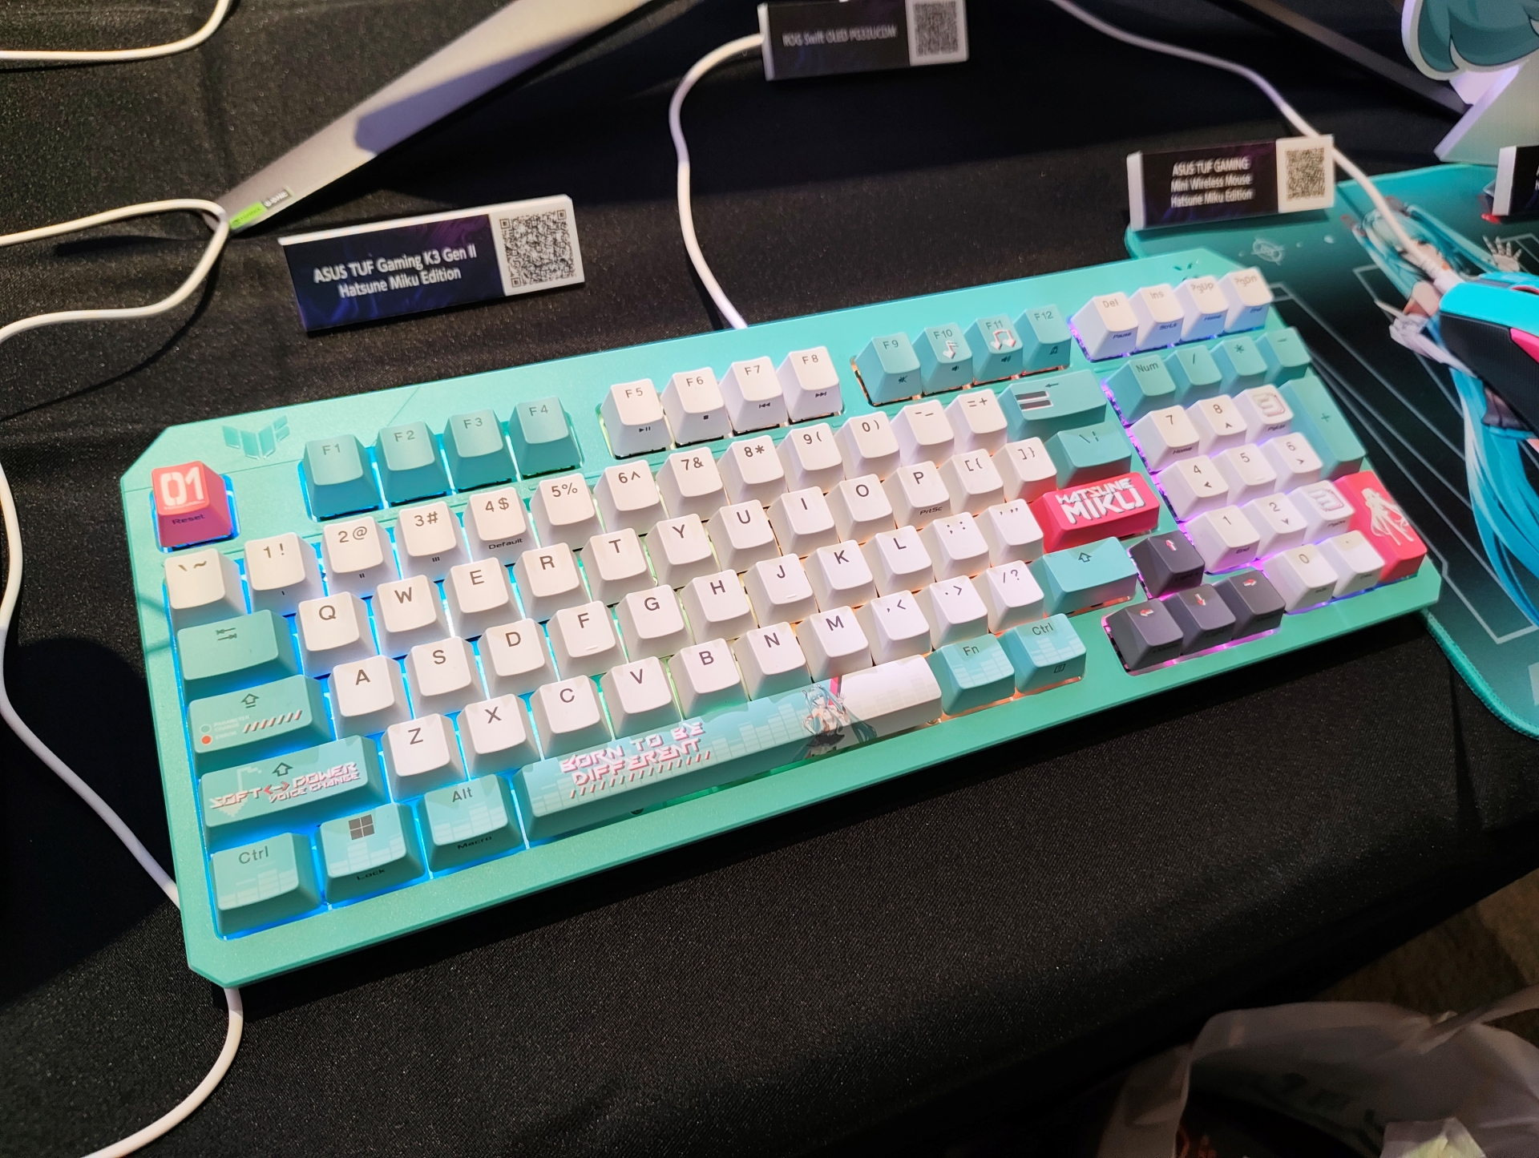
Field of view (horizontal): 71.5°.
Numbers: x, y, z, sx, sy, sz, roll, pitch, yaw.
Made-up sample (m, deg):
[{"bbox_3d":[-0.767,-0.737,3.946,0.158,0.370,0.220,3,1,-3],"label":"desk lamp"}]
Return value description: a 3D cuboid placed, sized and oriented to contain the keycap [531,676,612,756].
[{"bbox_3d":[-0.052,0.035,0.278,0.018,0.009,0.018,-14,69,-17],"label":"keycap"}]

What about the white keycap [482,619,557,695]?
[{"bbox_3d":[-0.067,0.020,0.282,0.018,0.008,0.018,-14,69,-17],"label":"white keycap"}]

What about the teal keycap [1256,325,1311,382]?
[{"bbox_3d":[0.180,-0.078,0.377,0.018,0.012,0.018,-14,68,-17],"label":"teal keycap"}]

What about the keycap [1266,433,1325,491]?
[{"bbox_3d":[0.175,-0.039,0.359,0.018,0.009,0.018,-14,68,-17],"label":"keycap"}]

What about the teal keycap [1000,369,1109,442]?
[{"bbox_3d":[0.094,-0.056,0.349,0.037,0.011,0.018,-14,68,-17],"label":"teal keycap"}]

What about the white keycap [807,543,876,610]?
[{"bbox_3d":[0.022,-0.001,0.310,0.018,0.009,0.018,-14,68,-17],"label":"white keycap"}]

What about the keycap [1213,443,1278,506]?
[{"bbox_3d":[0.158,-0.035,0.353,0.018,0.009,0.018,-14,68,-17],"label":"keycap"}]

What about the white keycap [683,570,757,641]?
[{"bbox_3d":[-0.014,0.007,0.299,0.018,0.009,0.018,-14,68,-17],"label":"white keycap"}]

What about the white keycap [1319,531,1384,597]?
[{"bbox_3d":[0.187,-0.006,0.345,0.018,0.009,0.018,-14,69,-17],"label":"white keycap"}]

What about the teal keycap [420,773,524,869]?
[{"bbox_3d":[-0.074,0.059,0.262,0.023,0.010,0.018,-14,68,-17],"label":"teal keycap"}]

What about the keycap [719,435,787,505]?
[{"bbox_3d":[-0.004,-0.032,0.319,0.018,0.012,0.018,-14,68,-17],"label":"keycap"}]

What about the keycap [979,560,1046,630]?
[{"bbox_3d":[0.072,0.005,0.317,0.018,0.010,0.018,-14,68,-17],"label":"keycap"}]

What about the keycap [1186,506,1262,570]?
[{"bbox_3d":[0.146,-0.014,0.341,0.018,0.010,0.018,-14,67,-17],"label":"keycap"}]

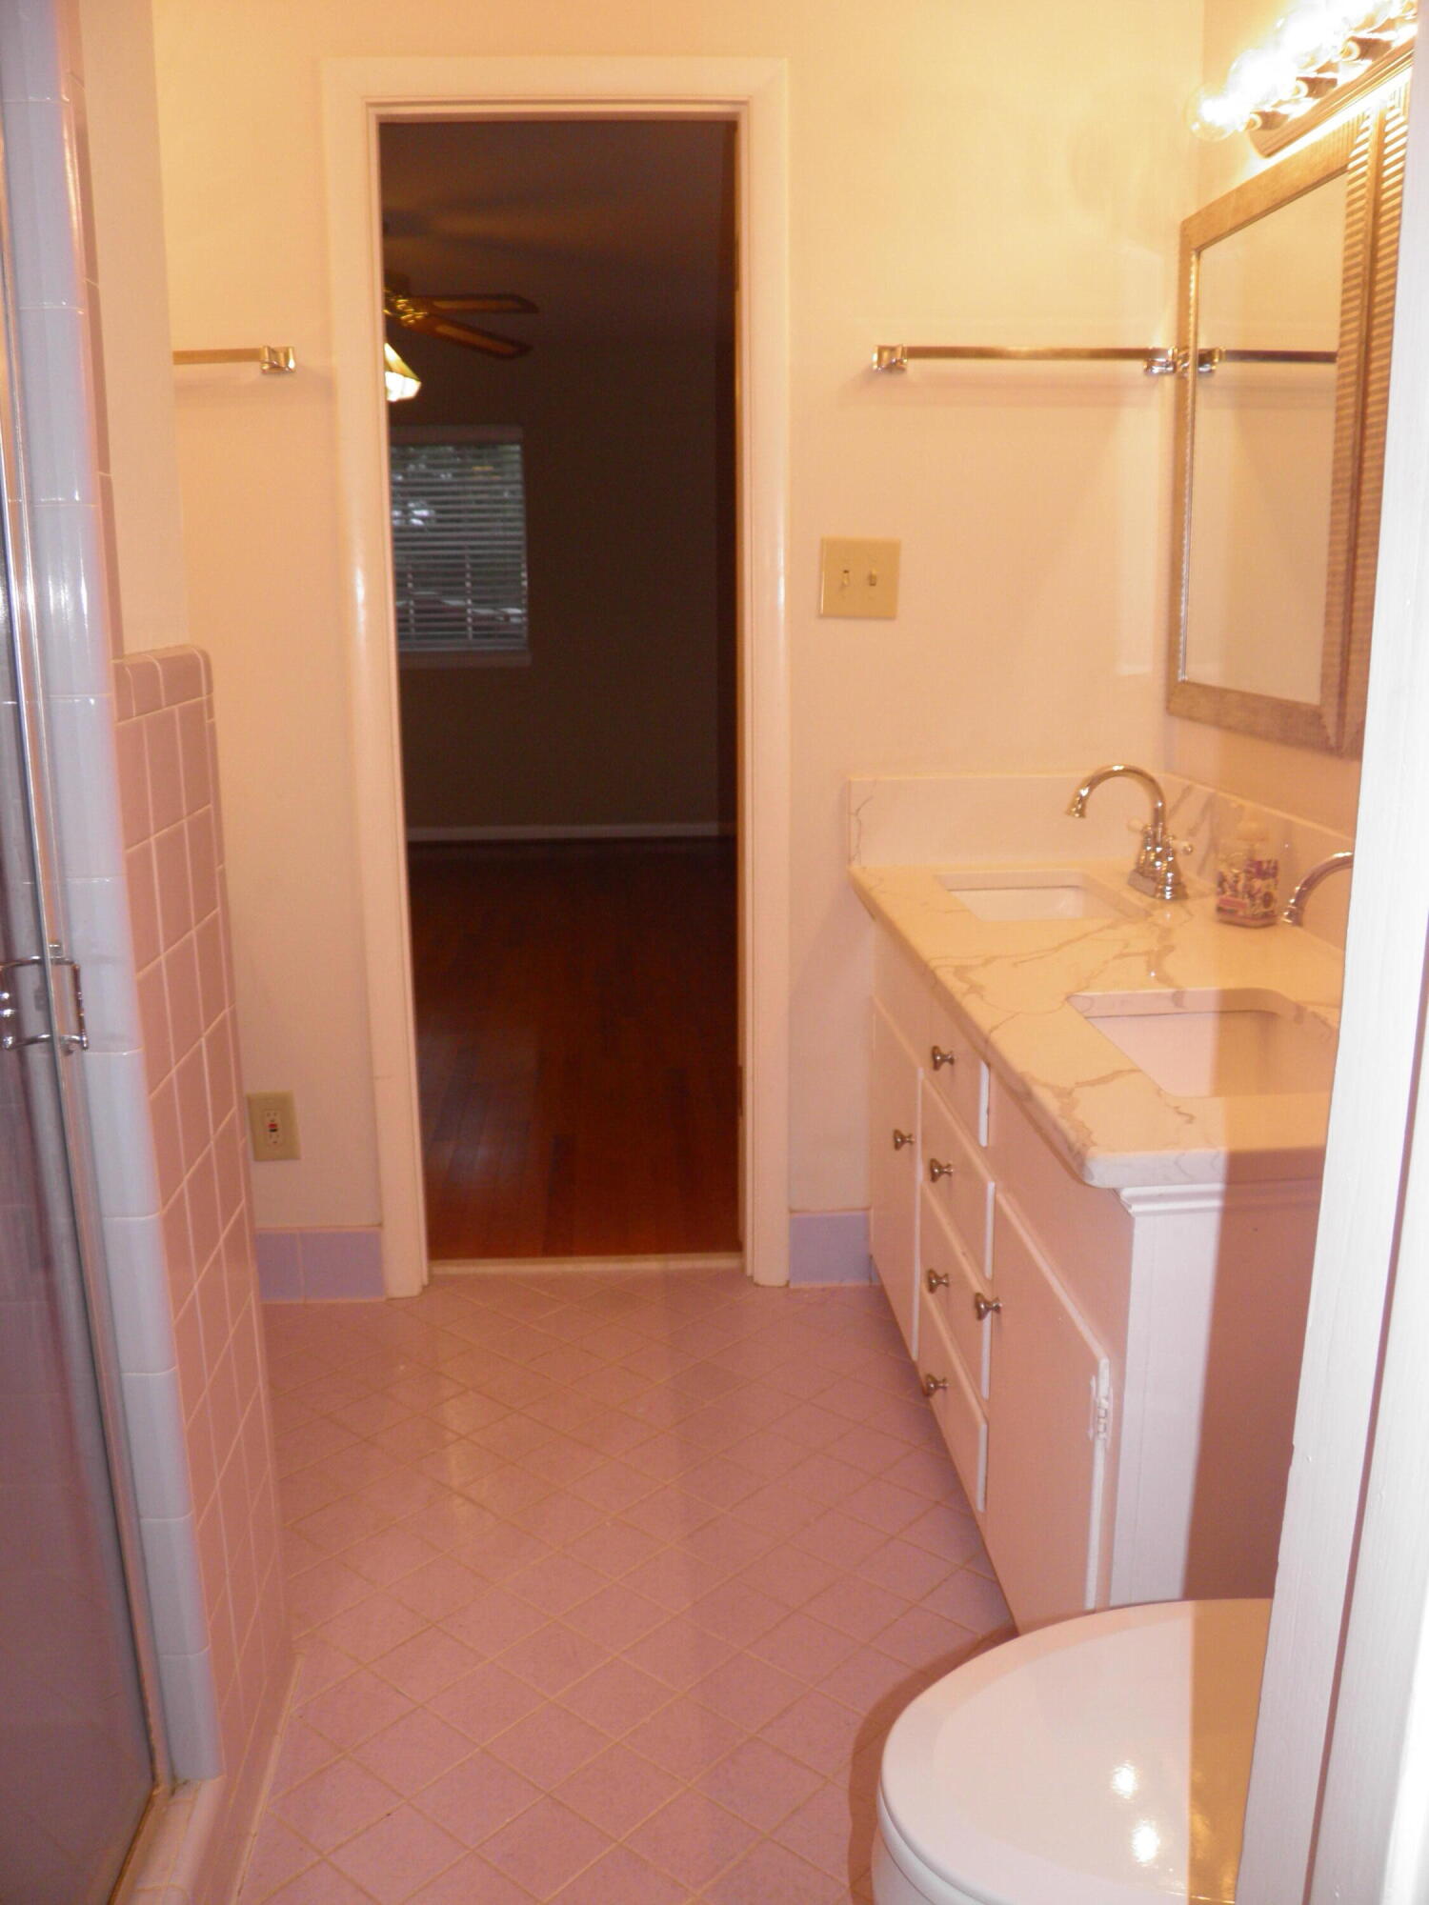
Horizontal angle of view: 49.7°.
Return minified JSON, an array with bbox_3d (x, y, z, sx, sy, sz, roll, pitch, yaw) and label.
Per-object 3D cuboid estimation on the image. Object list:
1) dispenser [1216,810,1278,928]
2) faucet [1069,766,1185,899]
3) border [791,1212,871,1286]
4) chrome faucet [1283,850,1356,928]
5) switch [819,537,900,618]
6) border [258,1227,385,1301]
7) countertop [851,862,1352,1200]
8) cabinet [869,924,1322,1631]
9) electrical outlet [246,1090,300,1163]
[{"bbox_3d":[0.795,-0.128,2.296,0.057,0.168,0.076,-9,15,-32],"label":"dispenser"},{"bbox_3d":[0.671,-0.205,2.544,0.195,0.214,0.220,-1,13,-3],"label":"faucet"},{"bbox_3d":[0.224,0.573,2.963,0.164,0.149,0.013,-1,13,-3],"label":"border"},{"bbox_3d":[0.717,-0.013,1.681,0.195,0.214,0.220,-1,13,-3],"label":"chrome faucet"},{"bbox_3d":[0.254,-0.653,2.692,0.137,0.132,0.014,-1,13,-3],"label":"switch"},{"bbox_3d":[-0.749,0.596,2.917,0.247,0.146,0.013,-1,13,-3],"label":"border"},{"bbox_3d":[0.576,0.024,2.090,0.585,0.036,1.505,-1,13,-3],"label":"countertop"},{"bbox_3d":[0.599,0.417,2.194,0.540,0.782,1.475,-1,13,-3],"label":"cabinet"},{"bbox_3d":[-0.816,0.323,2.855,0.082,0.131,0.010,-1,13,-3],"label":"electrical outlet"}]

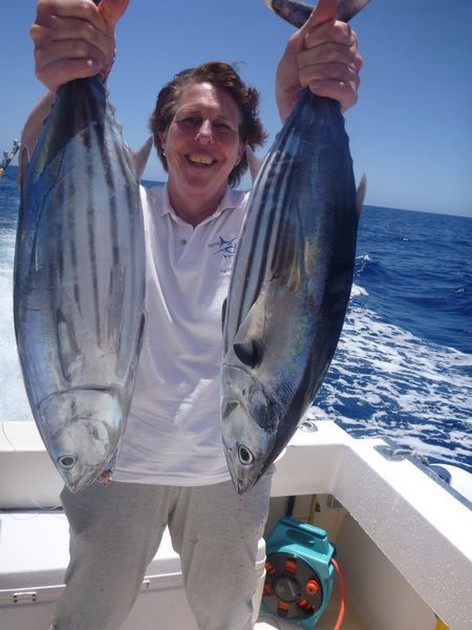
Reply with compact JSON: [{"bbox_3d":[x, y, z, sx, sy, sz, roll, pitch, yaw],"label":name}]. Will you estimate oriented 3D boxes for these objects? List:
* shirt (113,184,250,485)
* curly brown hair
[{"bbox_3d":[-0.112,0.035,1.165,0.520,0.670,0.290,5,14,-2],"label":"shirt"},{"bbox_3d":[-0.059,-0.390,1.070,0.225,0.240,0.215,8,12,-4],"label":"curly brown hair"}]

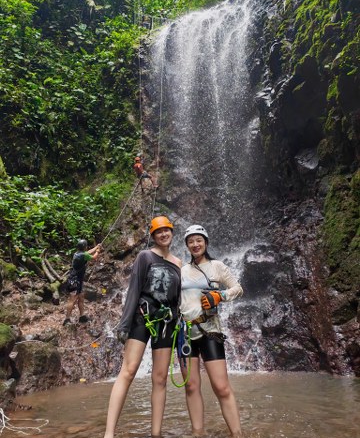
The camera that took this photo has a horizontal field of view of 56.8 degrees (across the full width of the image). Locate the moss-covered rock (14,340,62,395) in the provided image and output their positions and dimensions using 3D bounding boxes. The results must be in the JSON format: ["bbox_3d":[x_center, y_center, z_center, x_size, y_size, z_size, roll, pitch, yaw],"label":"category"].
[{"bbox_3d":[-1.730,1.680,3.960,0.600,0.480,0.520,5,-12,-25],"label":"moss-covered rock"}]

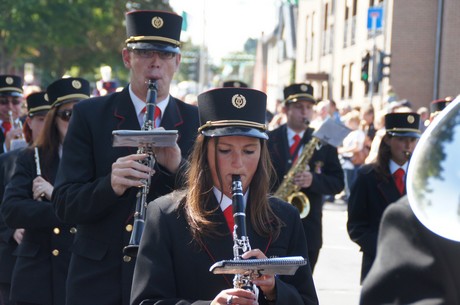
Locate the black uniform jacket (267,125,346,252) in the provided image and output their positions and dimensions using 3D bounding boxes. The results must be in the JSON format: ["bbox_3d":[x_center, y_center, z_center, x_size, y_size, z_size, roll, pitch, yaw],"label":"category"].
[{"bbox_3d":[0.436,0.216,8.830,0.580,0.790,0.370,3,2,-6],"label":"black uniform jacket"}]

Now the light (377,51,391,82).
[{"bbox_3d":[3.868,-2.167,36.000,0.330,0.780,0.260,3,2,0],"label":"light"}]

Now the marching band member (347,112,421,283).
[{"bbox_3d":[0.920,0.630,7.858,0.540,1.700,0.420,2,2,-20],"label":"marching band member"}]

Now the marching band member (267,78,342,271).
[{"bbox_3d":[0.394,0.493,8.860,0.600,1.840,0.480,3,2,-6],"label":"marching band member"}]

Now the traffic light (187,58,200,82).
[{"bbox_3d":[-1.175,-2.640,46.000,0.340,0.770,0.260,3,2,-12],"label":"traffic light"}]

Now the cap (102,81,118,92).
[{"bbox_3d":[-1.548,-0.855,18.500,0.200,0.150,0.220,3,2,-6],"label":"cap"}]

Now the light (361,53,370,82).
[{"bbox_3d":[3.414,-2.142,36.000,0.300,0.750,0.250,2,2,-31],"label":"light"}]

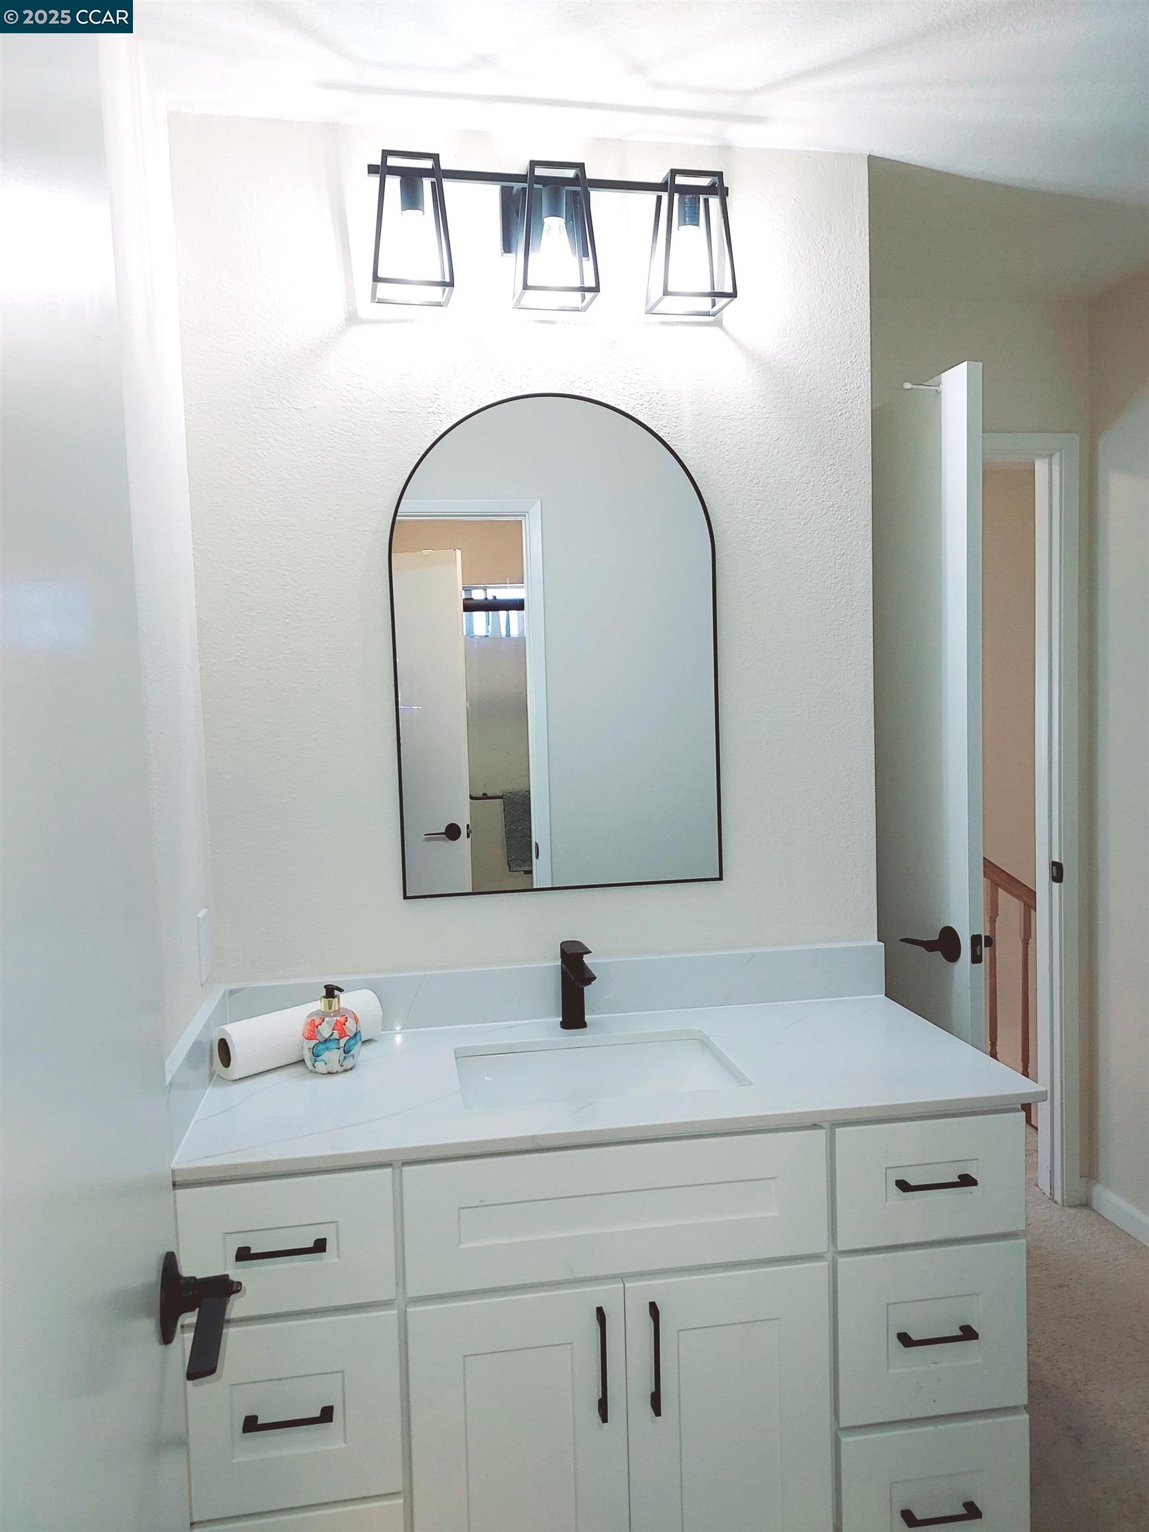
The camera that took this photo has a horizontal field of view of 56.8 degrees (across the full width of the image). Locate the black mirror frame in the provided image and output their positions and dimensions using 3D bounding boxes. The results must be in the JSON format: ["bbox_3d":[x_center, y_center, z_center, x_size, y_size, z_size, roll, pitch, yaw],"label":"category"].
[{"bbox_3d":[-0.026,-0.226,1.982,0.605,0.914,0.027,-2,3,-9],"label":"black mirror frame"}]

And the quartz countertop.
[{"bbox_3d":[0.039,0.501,1.759,1.260,0.022,0.554,-2,3,-9],"label":"quartz countertop"}]

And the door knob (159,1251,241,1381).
[{"bbox_3d":[-0.295,0.435,0.839,0.060,0.069,0.144,-2,3,-14],"label":"door knob"}]

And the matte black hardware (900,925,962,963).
[{"bbox_3d":[0.688,0.344,2.062,0.052,0.069,0.136,-2,3,-17],"label":"matte black hardware"}]

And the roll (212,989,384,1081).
[{"bbox_3d":[-0.467,0.457,1.813,0.088,0.088,0.283,1,4,41],"label":"roll"}]

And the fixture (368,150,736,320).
[{"bbox_3d":[-0.038,-0.924,1.878,0.638,0.220,0.166,-2,3,-9],"label":"fixture"}]

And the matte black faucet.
[{"bbox_3d":[0.004,0.403,1.907,0.047,0.162,0.168,-2,3,-9],"label":"matte black faucet"}]

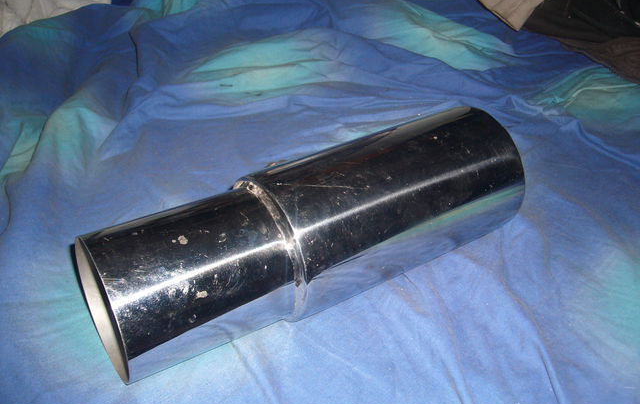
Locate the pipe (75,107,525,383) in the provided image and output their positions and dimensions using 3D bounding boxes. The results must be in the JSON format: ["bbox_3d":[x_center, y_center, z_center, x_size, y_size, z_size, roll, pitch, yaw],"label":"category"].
[{"bbox_3d":[-0.003,0.022,0.506,0.339,0.117,0.117,-20,38,-28],"label":"pipe"}]

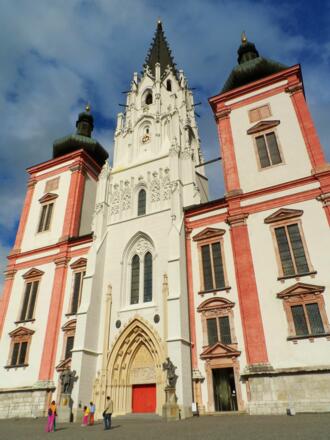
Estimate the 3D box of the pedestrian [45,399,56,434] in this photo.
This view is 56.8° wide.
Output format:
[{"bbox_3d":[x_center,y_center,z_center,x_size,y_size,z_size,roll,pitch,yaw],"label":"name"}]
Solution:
[{"bbox_3d":[-7.096,12.456,19.349,0.550,1.630,0.400,3,-30,-7],"label":"pedestrian"}]

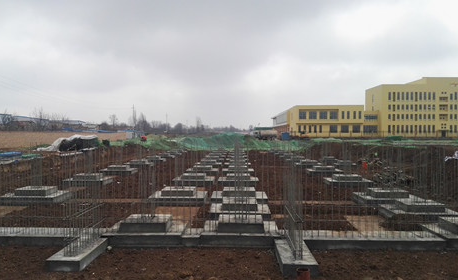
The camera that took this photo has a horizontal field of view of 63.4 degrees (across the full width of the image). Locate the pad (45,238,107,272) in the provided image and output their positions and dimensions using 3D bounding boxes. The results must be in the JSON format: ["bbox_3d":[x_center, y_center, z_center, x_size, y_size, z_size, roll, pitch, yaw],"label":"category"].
[{"bbox_3d":[-3.623,2.758,9.014,0.729,0.232,1.734,0,1,1],"label":"pad"}]

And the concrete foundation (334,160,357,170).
[{"bbox_3d":[11.205,2.358,36.074,1.903,0.593,1.810,0,1,1],"label":"concrete foundation"}]

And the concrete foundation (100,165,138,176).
[{"bbox_3d":[-8.396,2.317,28.414,2.365,0.562,1.787,0,1,1],"label":"concrete foundation"}]

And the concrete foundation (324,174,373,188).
[{"bbox_3d":[7.105,2.435,22.215,2.365,0.562,1.787,0,1,1],"label":"concrete foundation"}]

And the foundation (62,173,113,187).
[{"bbox_3d":[-9.077,2.513,23.927,2.506,0.613,2.153,0,1,1],"label":"foundation"}]

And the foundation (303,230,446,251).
[{"bbox_3d":[3.805,2.755,10.228,3.828,0.229,0.968,0,1,1],"label":"foundation"}]

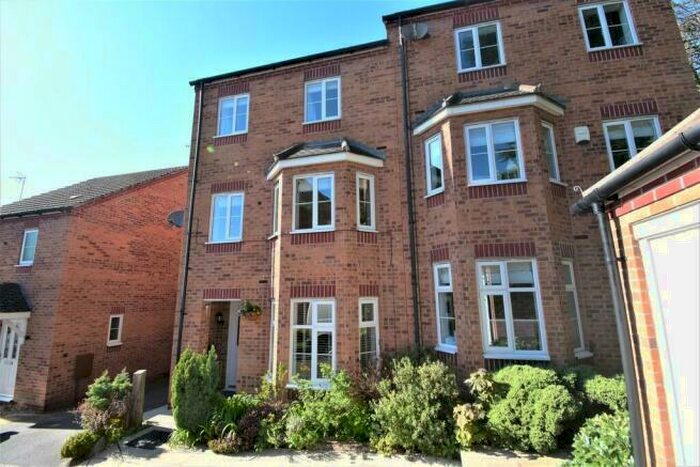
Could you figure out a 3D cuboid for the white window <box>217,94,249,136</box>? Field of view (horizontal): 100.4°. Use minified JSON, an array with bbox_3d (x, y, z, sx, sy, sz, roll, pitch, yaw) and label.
[{"bbox_3d":[-2.848,-2.887,7.198,0.881,1.070,0.090,-3,-11,13],"label":"white window"}]

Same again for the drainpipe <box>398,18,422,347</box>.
[{"bbox_3d":[1.182,-0.769,5.676,0.080,7.896,0.090,-3,-11,13],"label":"drainpipe"}]

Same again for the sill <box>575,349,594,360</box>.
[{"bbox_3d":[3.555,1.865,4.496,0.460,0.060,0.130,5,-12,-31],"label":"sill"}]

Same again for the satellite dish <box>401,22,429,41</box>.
[{"bbox_3d":[1.324,-4.080,5.918,0.500,0.420,0.320,-3,-11,13],"label":"satellite dish"}]

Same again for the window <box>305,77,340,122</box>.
[{"bbox_3d":[-0.621,-2.960,6.506,0.880,1.070,0.110,-3,-11,13],"label":"window"}]

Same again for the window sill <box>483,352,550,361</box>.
[{"bbox_3d":[2.514,1.869,4.427,0.919,0.060,0.130,-3,-11,13],"label":"window sill"}]

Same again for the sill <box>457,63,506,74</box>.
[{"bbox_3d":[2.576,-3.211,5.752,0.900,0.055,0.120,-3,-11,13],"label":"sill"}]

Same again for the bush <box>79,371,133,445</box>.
[{"bbox_3d":[-4.388,3.008,5.250,0.760,1.000,0.720,-3,-11,13],"label":"bush"}]

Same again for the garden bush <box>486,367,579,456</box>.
[{"bbox_3d":[2.343,2.197,3.796,1.000,0.920,0.820,-3,-11,13],"label":"garden bush"}]

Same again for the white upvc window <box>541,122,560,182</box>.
[{"bbox_3d":[3.558,-1.406,5.146,0.440,1.130,0.120,6,-12,-31],"label":"white upvc window"}]

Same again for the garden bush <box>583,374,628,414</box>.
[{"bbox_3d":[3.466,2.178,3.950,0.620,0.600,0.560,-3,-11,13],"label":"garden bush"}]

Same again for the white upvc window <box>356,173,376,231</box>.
[{"bbox_3d":[0.301,-0.610,5.715,0.440,1.160,0.120,6,-12,-31],"label":"white upvc window"}]

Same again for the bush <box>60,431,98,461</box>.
[{"bbox_3d":[-4.138,3.252,4.475,0.430,0.320,0.520,-3,-11,13],"label":"bush"}]

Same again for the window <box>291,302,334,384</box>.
[{"bbox_3d":[-0.648,1.923,5.253,0.869,1.492,0.090,-3,-11,13],"label":"window"}]

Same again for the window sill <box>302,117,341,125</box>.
[{"bbox_3d":[-0.608,-2.499,6.521,0.894,0.050,0.130,-3,-11,13],"label":"window sill"}]

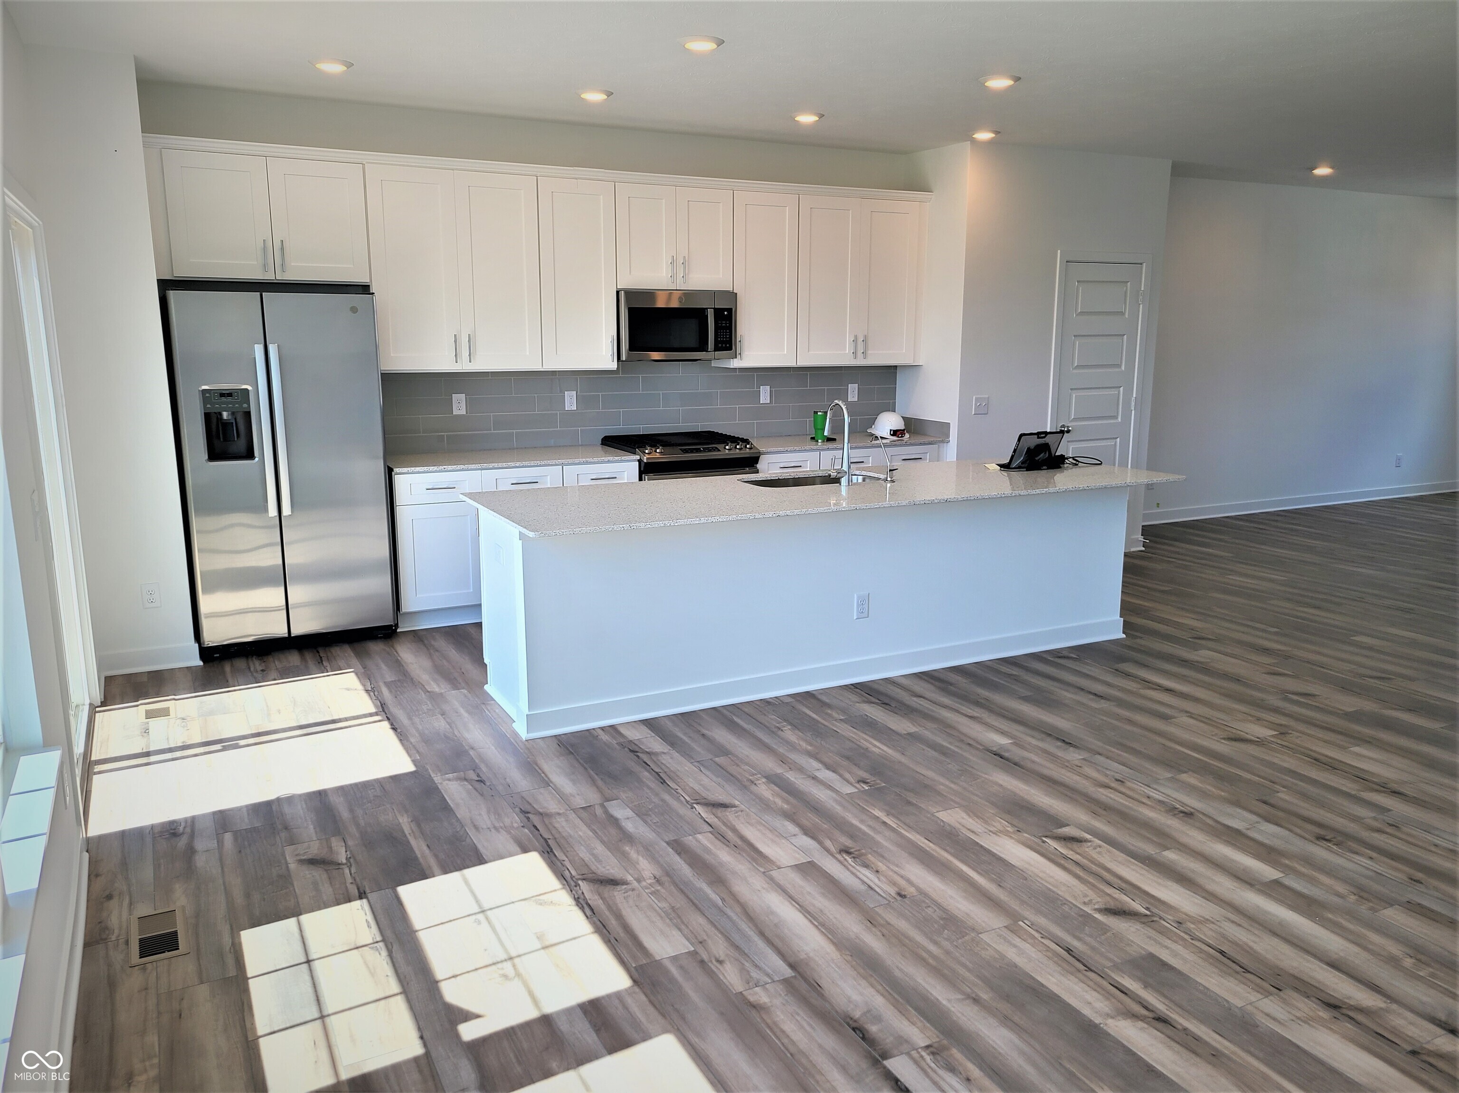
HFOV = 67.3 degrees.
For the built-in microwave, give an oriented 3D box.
[{"bbox_3d":[-0.376,-1.344,6.668,0.759,0.401,0.389,-6,13,-27],"label":"built-in microwave"}]

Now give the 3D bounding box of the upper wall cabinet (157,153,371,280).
[{"bbox_3d":[-2.352,-1.652,5.586,0.922,0.602,0.333,-6,13,-27],"label":"upper wall cabinet"}]

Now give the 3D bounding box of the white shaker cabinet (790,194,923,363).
[{"bbox_3d":[0.764,-1.729,7.229,0.922,1.064,0.333,-6,13,-27],"label":"white shaker cabinet"}]

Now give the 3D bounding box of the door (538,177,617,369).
[{"bbox_3d":[-0.848,-1.539,6.210,0.451,1.039,0.050,-6,12,-27],"label":"door"}]

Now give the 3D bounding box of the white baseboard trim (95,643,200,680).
[{"bbox_3d":[-2.774,0.543,5.266,0.415,0.105,0.025,-6,13,-27],"label":"white baseboard trim"}]

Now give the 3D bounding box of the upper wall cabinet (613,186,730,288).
[{"bbox_3d":[-0.388,-1.843,6.586,0.762,0.598,0.330,-6,13,-27],"label":"upper wall cabinet"}]

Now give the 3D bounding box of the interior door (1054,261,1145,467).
[{"bbox_3d":[2.584,-0.943,7.777,0.721,2.047,0.043,-6,13,-27],"label":"interior door"}]

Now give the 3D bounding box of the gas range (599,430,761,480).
[{"bbox_3d":[-0.300,-0.171,6.734,0.757,0.957,0.730,-6,13,-27],"label":"gas range"}]

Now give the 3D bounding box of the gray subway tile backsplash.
[{"bbox_3d":[-0.419,-0.916,6.946,3.625,0.510,0.014,-6,13,-27],"label":"gray subway tile backsplash"}]

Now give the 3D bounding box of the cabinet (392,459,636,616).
[{"bbox_3d":[-1.271,-0.070,6.311,1.369,0.843,0.625,-6,13,-27],"label":"cabinet"}]

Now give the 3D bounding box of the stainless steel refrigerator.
[{"bbox_3d":[-2.286,-0.385,5.615,0.909,1.791,0.750,-6,13,-27],"label":"stainless steel refrigerator"}]

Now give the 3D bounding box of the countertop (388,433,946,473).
[{"bbox_3d":[-0.272,-0.596,6.720,3.619,0.032,0.650,-6,13,-27],"label":"countertop"}]

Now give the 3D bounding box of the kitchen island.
[{"bbox_3d":[0.564,0.150,5.327,3.473,0.914,0.980,-6,13,-27],"label":"kitchen island"}]

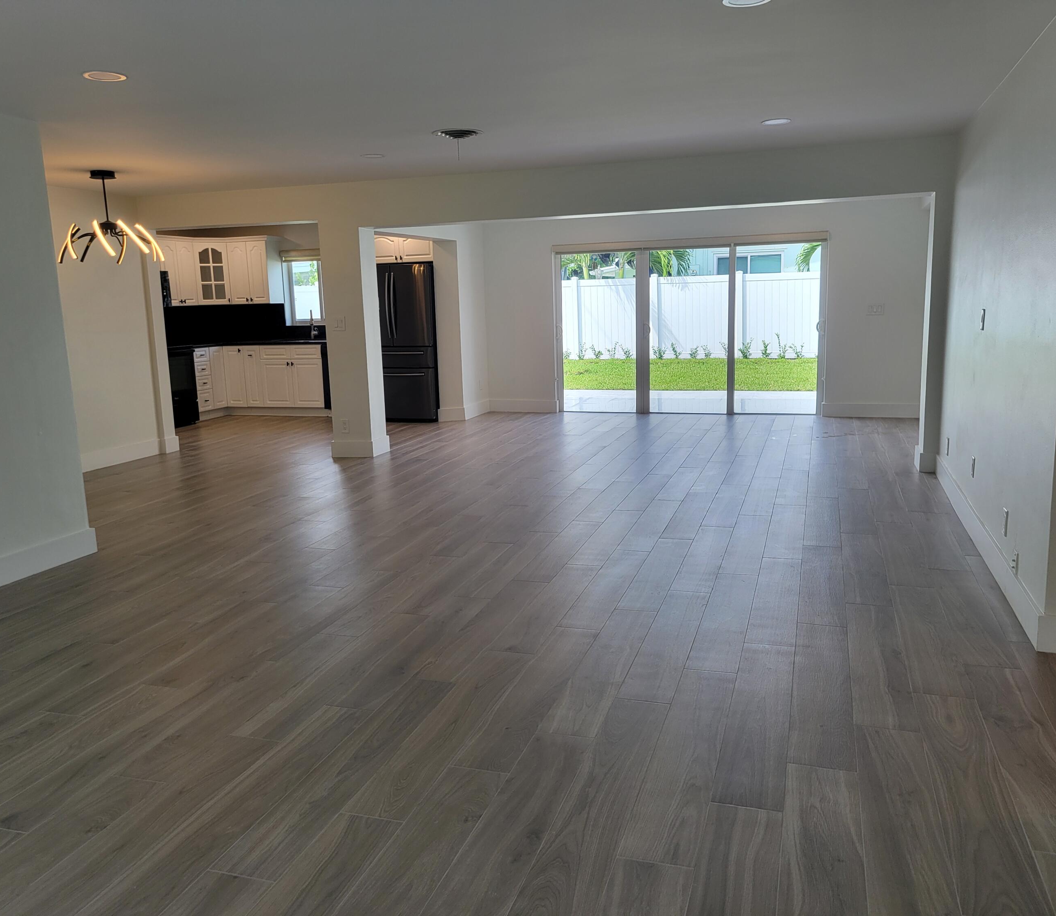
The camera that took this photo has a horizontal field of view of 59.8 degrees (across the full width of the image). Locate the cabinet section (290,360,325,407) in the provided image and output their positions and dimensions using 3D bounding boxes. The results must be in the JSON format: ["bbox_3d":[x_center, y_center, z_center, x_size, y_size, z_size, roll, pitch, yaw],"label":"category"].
[{"bbox_3d":[-2.611,-0.948,11.460,0.418,0.588,0.500,1,11,18],"label":"cabinet section"}]

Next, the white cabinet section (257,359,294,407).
[{"bbox_3d":[-3.013,-0.958,11.588,0.425,0.588,0.500,1,11,18],"label":"white cabinet section"}]

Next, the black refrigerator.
[{"bbox_3d":[-1.392,-1.370,10.862,0.910,1.792,0.867,2,11,18],"label":"black refrigerator"}]

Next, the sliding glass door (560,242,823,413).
[{"bbox_3d":[1.797,-1.459,10.440,3.006,1.929,0.123,2,11,18],"label":"sliding glass door"}]

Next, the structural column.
[{"bbox_3d":[-1.577,-1.053,8.352,0.412,2.074,0.361,2,11,18],"label":"structural column"}]

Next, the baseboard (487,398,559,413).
[{"bbox_3d":[-0.053,-0.629,11.146,0.903,0.155,0.020,2,11,18],"label":"baseboard"}]

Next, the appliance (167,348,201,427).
[{"bbox_3d":[-4.387,-0.810,10.718,0.679,0.918,0.760,2,11,18],"label":"appliance"}]

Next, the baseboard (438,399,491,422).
[{"bbox_3d":[-0.754,-0.577,10.971,0.340,0.155,0.795,2,11,18],"label":"baseboard"}]

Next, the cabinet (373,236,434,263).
[{"bbox_3d":[-1.380,-2.447,10.784,0.910,0.311,0.679,2,11,18],"label":"cabinet"}]

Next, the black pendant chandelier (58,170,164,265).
[{"bbox_3d":[-3.244,-1.852,7.077,0.744,0.686,0.744,2,11,18],"label":"black pendant chandelier"}]

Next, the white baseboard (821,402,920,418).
[{"bbox_3d":[3.782,-0.521,9.917,1.113,0.155,0.020,2,11,18],"label":"white baseboard"}]

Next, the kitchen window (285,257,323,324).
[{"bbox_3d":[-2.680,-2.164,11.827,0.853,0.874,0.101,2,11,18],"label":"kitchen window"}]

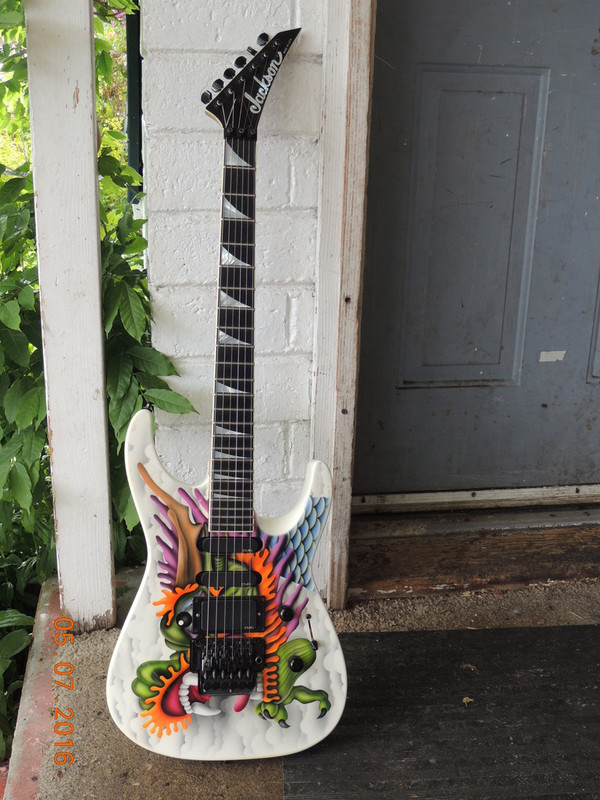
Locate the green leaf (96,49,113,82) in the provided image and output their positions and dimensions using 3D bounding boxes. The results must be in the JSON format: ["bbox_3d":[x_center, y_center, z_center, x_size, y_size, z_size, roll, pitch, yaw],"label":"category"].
[{"bbox_3d":[-0.301,-0.519,1.550,0.025,0.060,0.020,-11,11,-7],"label":"green leaf"}]

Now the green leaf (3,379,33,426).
[{"bbox_3d":[-0.472,0.003,1.650,0.043,0.084,0.020,9,12,-16],"label":"green leaf"}]

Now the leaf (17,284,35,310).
[{"bbox_3d":[-0.460,-0.172,1.680,0.031,0.050,0.020,-25,12,-12],"label":"leaf"}]

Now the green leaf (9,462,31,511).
[{"bbox_3d":[-0.460,0.143,1.640,0.034,0.090,0.020,-20,12,-16],"label":"green leaf"}]

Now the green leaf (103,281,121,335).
[{"bbox_3d":[-0.290,-0.143,1.550,0.032,0.097,0.020,10,12,-11],"label":"green leaf"}]

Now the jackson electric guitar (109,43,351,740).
[{"bbox_3d":[-0.093,-0.013,1.272,0.306,0.937,0.066,1,-2,0],"label":"jackson electric guitar"}]

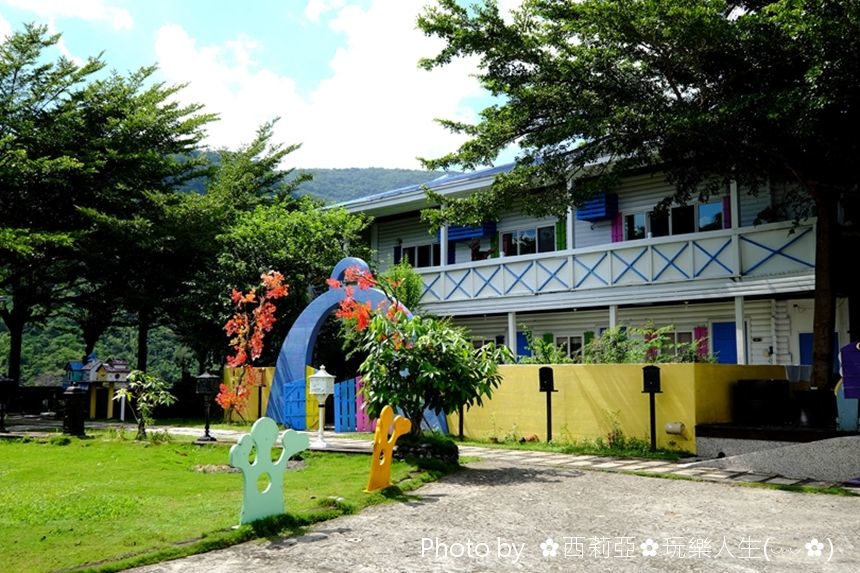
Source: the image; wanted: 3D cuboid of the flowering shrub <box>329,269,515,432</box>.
[{"bbox_3d":[-0.183,1.140,14.729,2.950,2.924,2.600,0,-6,0],"label":"flowering shrub"}]

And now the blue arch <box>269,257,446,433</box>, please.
[{"bbox_3d":[-2.084,1.473,22.465,7.024,4.514,0.380,-6,-8,44],"label":"blue arch"}]

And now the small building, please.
[{"bbox_3d":[-10.717,3.216,27.521,1.100,2.072,1.850,-6,-8,44],"label":"small building"}]

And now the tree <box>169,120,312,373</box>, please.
[{"bbox_3d":[-7.012,-0.776,31.244,5.400,10.782,5.200,0,-6,0],"label":"tree"}]

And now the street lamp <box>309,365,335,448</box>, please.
[{"bbox_3d":[-2.205,2.402,17.383,0.470,1.623,0.470,0,-6,0],"label":"street lamp"}]

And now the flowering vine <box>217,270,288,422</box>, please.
[{"bbox_3d":[-5.267,1.765,25.277,2.050,4.404,1.700,0,-6,0],"label":"flowering vine"}]

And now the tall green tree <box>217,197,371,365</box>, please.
[{"bbox_3d":[-4.359,0.653,27.075,4.800,7.088,4.600,0,-6,0],"label":"tall green tree"}]

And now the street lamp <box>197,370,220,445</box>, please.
[{"bbox_3d":[-4.951,2.646,19.098,0.480,1.486,0.480,0,-6,0],"label":"street lamp"}]

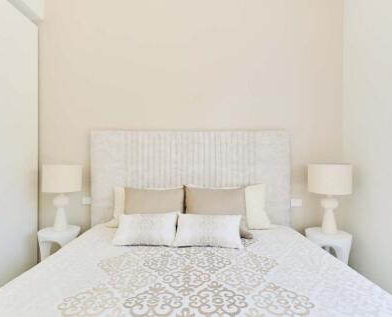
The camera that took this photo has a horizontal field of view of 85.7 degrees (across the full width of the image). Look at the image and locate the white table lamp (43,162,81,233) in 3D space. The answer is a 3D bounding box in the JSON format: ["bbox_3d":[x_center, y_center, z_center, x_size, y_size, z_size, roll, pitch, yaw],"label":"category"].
[{"bbox_3d":[-1.215,0.358,1.940,0.330,0.595,0.330,0,0,0],"label":"white table lamp"}]

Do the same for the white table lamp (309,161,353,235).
[{"bbox_3d":[1.185,0.352,1.870,0.335,0.605,0.335,0,0,0],"label":"white table lamp"}]

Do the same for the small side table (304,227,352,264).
[{"bbox_3d":[1.170,0.885,1.870,0.380,0.460,0.380,0,0,0],"label":"small side table"}]

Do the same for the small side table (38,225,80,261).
[{"bbox_3d":[-1.235,0.885,1.930,0.370,0.460,0.370,0,0,0],"label":"small side table"}]

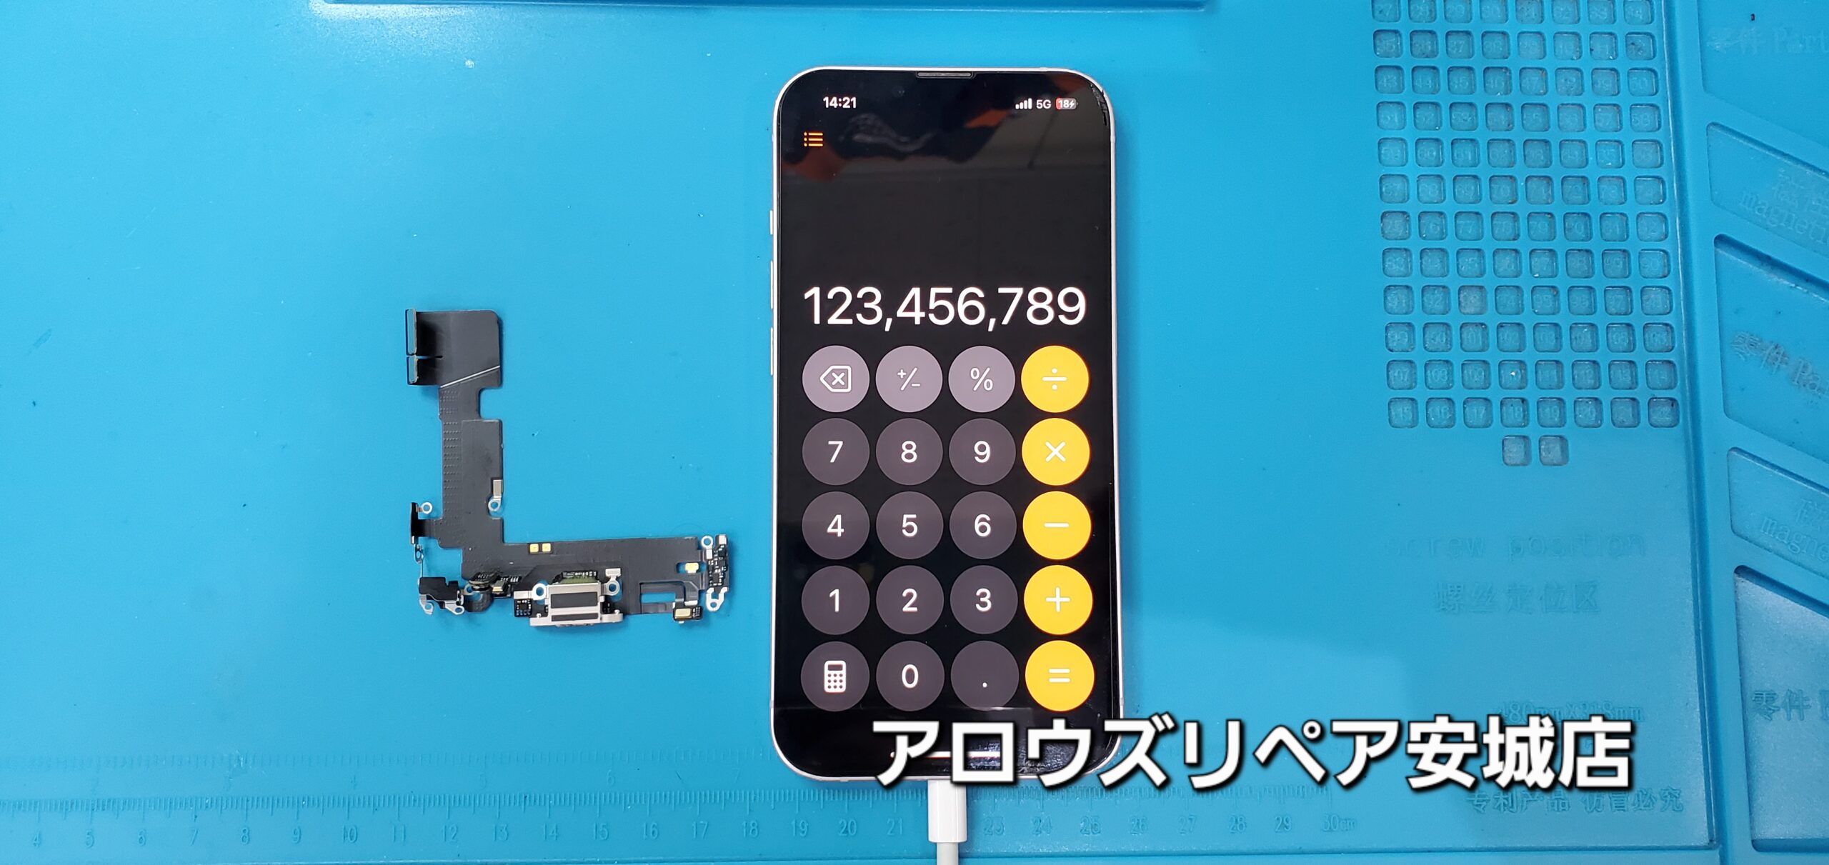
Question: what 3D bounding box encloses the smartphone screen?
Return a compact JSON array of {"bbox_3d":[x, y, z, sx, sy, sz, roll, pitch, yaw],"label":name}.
[{"bbox_3d":[0.006,-0.003,0.253,0.071,0.008,0.147,0,87,-1],"label":"smartphone screen"}]

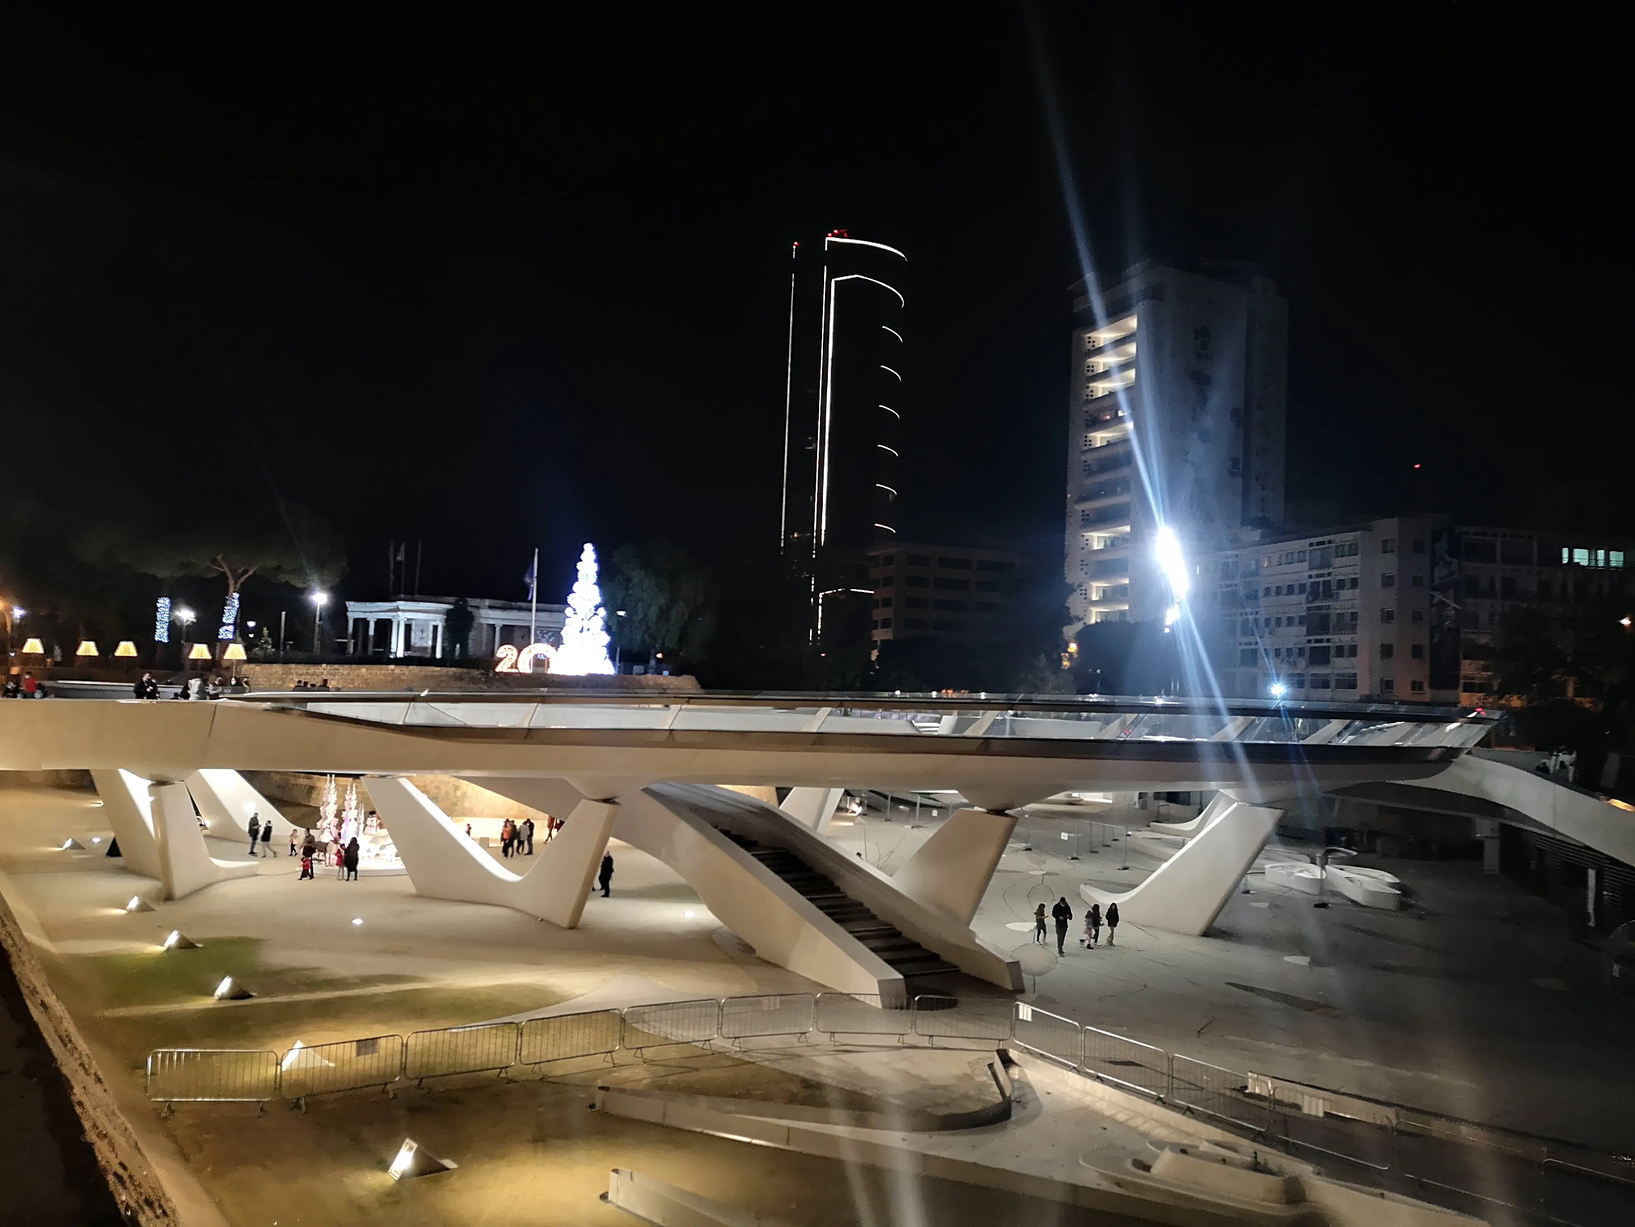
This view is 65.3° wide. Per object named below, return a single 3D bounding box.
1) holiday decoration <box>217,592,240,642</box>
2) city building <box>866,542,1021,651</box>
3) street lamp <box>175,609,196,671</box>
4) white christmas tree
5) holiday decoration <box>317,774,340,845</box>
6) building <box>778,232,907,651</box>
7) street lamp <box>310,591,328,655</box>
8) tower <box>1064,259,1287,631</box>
[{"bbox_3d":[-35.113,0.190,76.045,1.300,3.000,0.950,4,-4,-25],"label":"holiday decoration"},{"bbox_3d":[21.209,3.186,217.773,22.500,27.278,14.000,3,-4,-14],"label":"city building"},{"bbox_3d":[-38.653,1.878,77.932,1.000,4.300,0.800,4,-4,-26],"label":"street lamp"},{"bbox_3d":[-15.056,-0.288,82.144,3.800,8.500,3.800,3,-4,-10],"label":"white christmas tree"},{"bbox_3d":[-20.697,8.306,54.023,0.950,3.050,0.900,4,-4,-20],"label":"holiday decoration"},{"bbox_3d":[7.056,-41.388,379.431,31.000,135.564,30.000,2,-4,14],"label":"building"},{"bbox_3d":[-36.398,0.849,93.035,0.700,4.800,0.600,4,-4,-21],"label":"street lamp"},{"bbox_3d":[44.986,-13.431,160.078,21.000,55.113,16.000,4,-4,-26],"label":"tower"}]

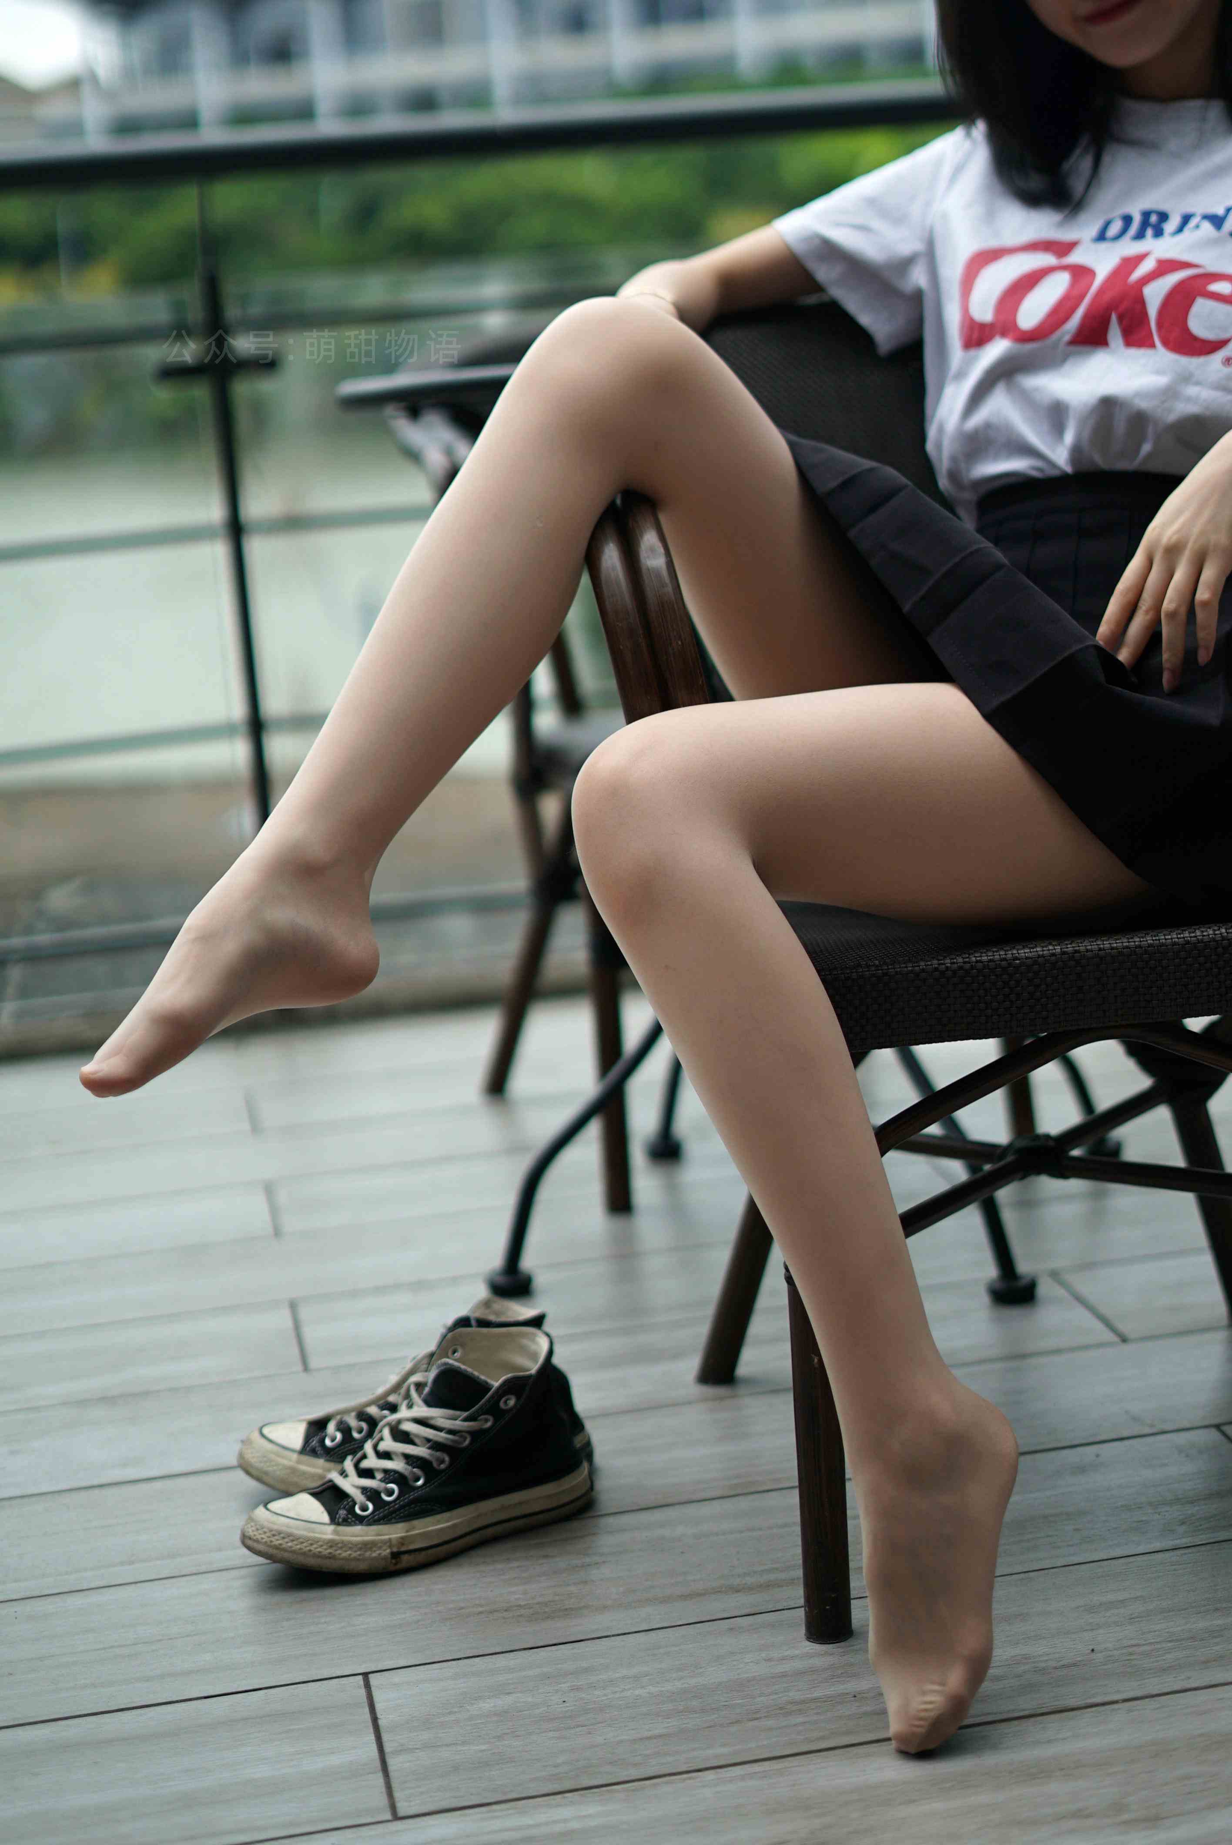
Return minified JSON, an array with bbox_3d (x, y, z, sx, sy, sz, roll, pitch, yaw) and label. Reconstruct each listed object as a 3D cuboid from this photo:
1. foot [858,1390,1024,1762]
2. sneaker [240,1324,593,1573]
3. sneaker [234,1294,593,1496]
[{"bbox_3d":[0.197,0.390,1.552,0.085,0.230,0.095,9,-16,25],"label":"foot"},{"bbox_3d":[-0.144,0.376,1.843,0.260,0.135,0.093,-8,14,-19],"label":"sneaker"},{"bbox_3d":[-0.157,0.354,1.942,0.262,0.135,0.093,-4,13,-3],"label":"sneaker"}]

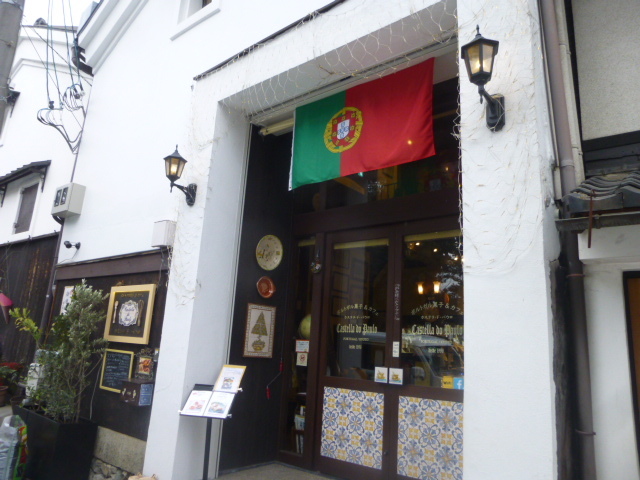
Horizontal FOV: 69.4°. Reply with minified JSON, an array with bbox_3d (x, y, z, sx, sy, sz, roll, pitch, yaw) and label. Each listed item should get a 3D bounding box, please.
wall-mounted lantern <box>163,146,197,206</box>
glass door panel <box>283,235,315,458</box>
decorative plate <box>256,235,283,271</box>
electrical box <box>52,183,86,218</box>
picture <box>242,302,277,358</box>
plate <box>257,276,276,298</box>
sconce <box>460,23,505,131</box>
[{"bbox_3d":[-1.436,-0.669,4.676,0.231,0.592,0.368,-7,-17,39],"label":"wall-mounted lantern"},{"bbox_3d":[-0.220,1.105,5.074,0.280,2.312,0.050,-7,-17,39],"label":"glass door panel"},{"bbox_3d":[-0.554,0.145,5.146,0.050,0.402,0.409,-7,-17,39],"label":"decorative plate"},{"bbox_3d":[-3.783,-0.573,6.964,0.570,0.430,0.185,-7,-17,39],"label":"electrical box"},{"bbox_3d":[-0.633,0.976,4.931,0.030,0.552,0.420,-7,-17,39],"label":"picture"},{"bbox_3d":[-0.579,0.519,5.047,0.060,0.233,0.295,-7,-17,39],"label":"plate"},{"bbox_3d":[0.975,-0.987,2.732,0.231,0.592,0.368,-7,-17,39],"label":"sconce"}]

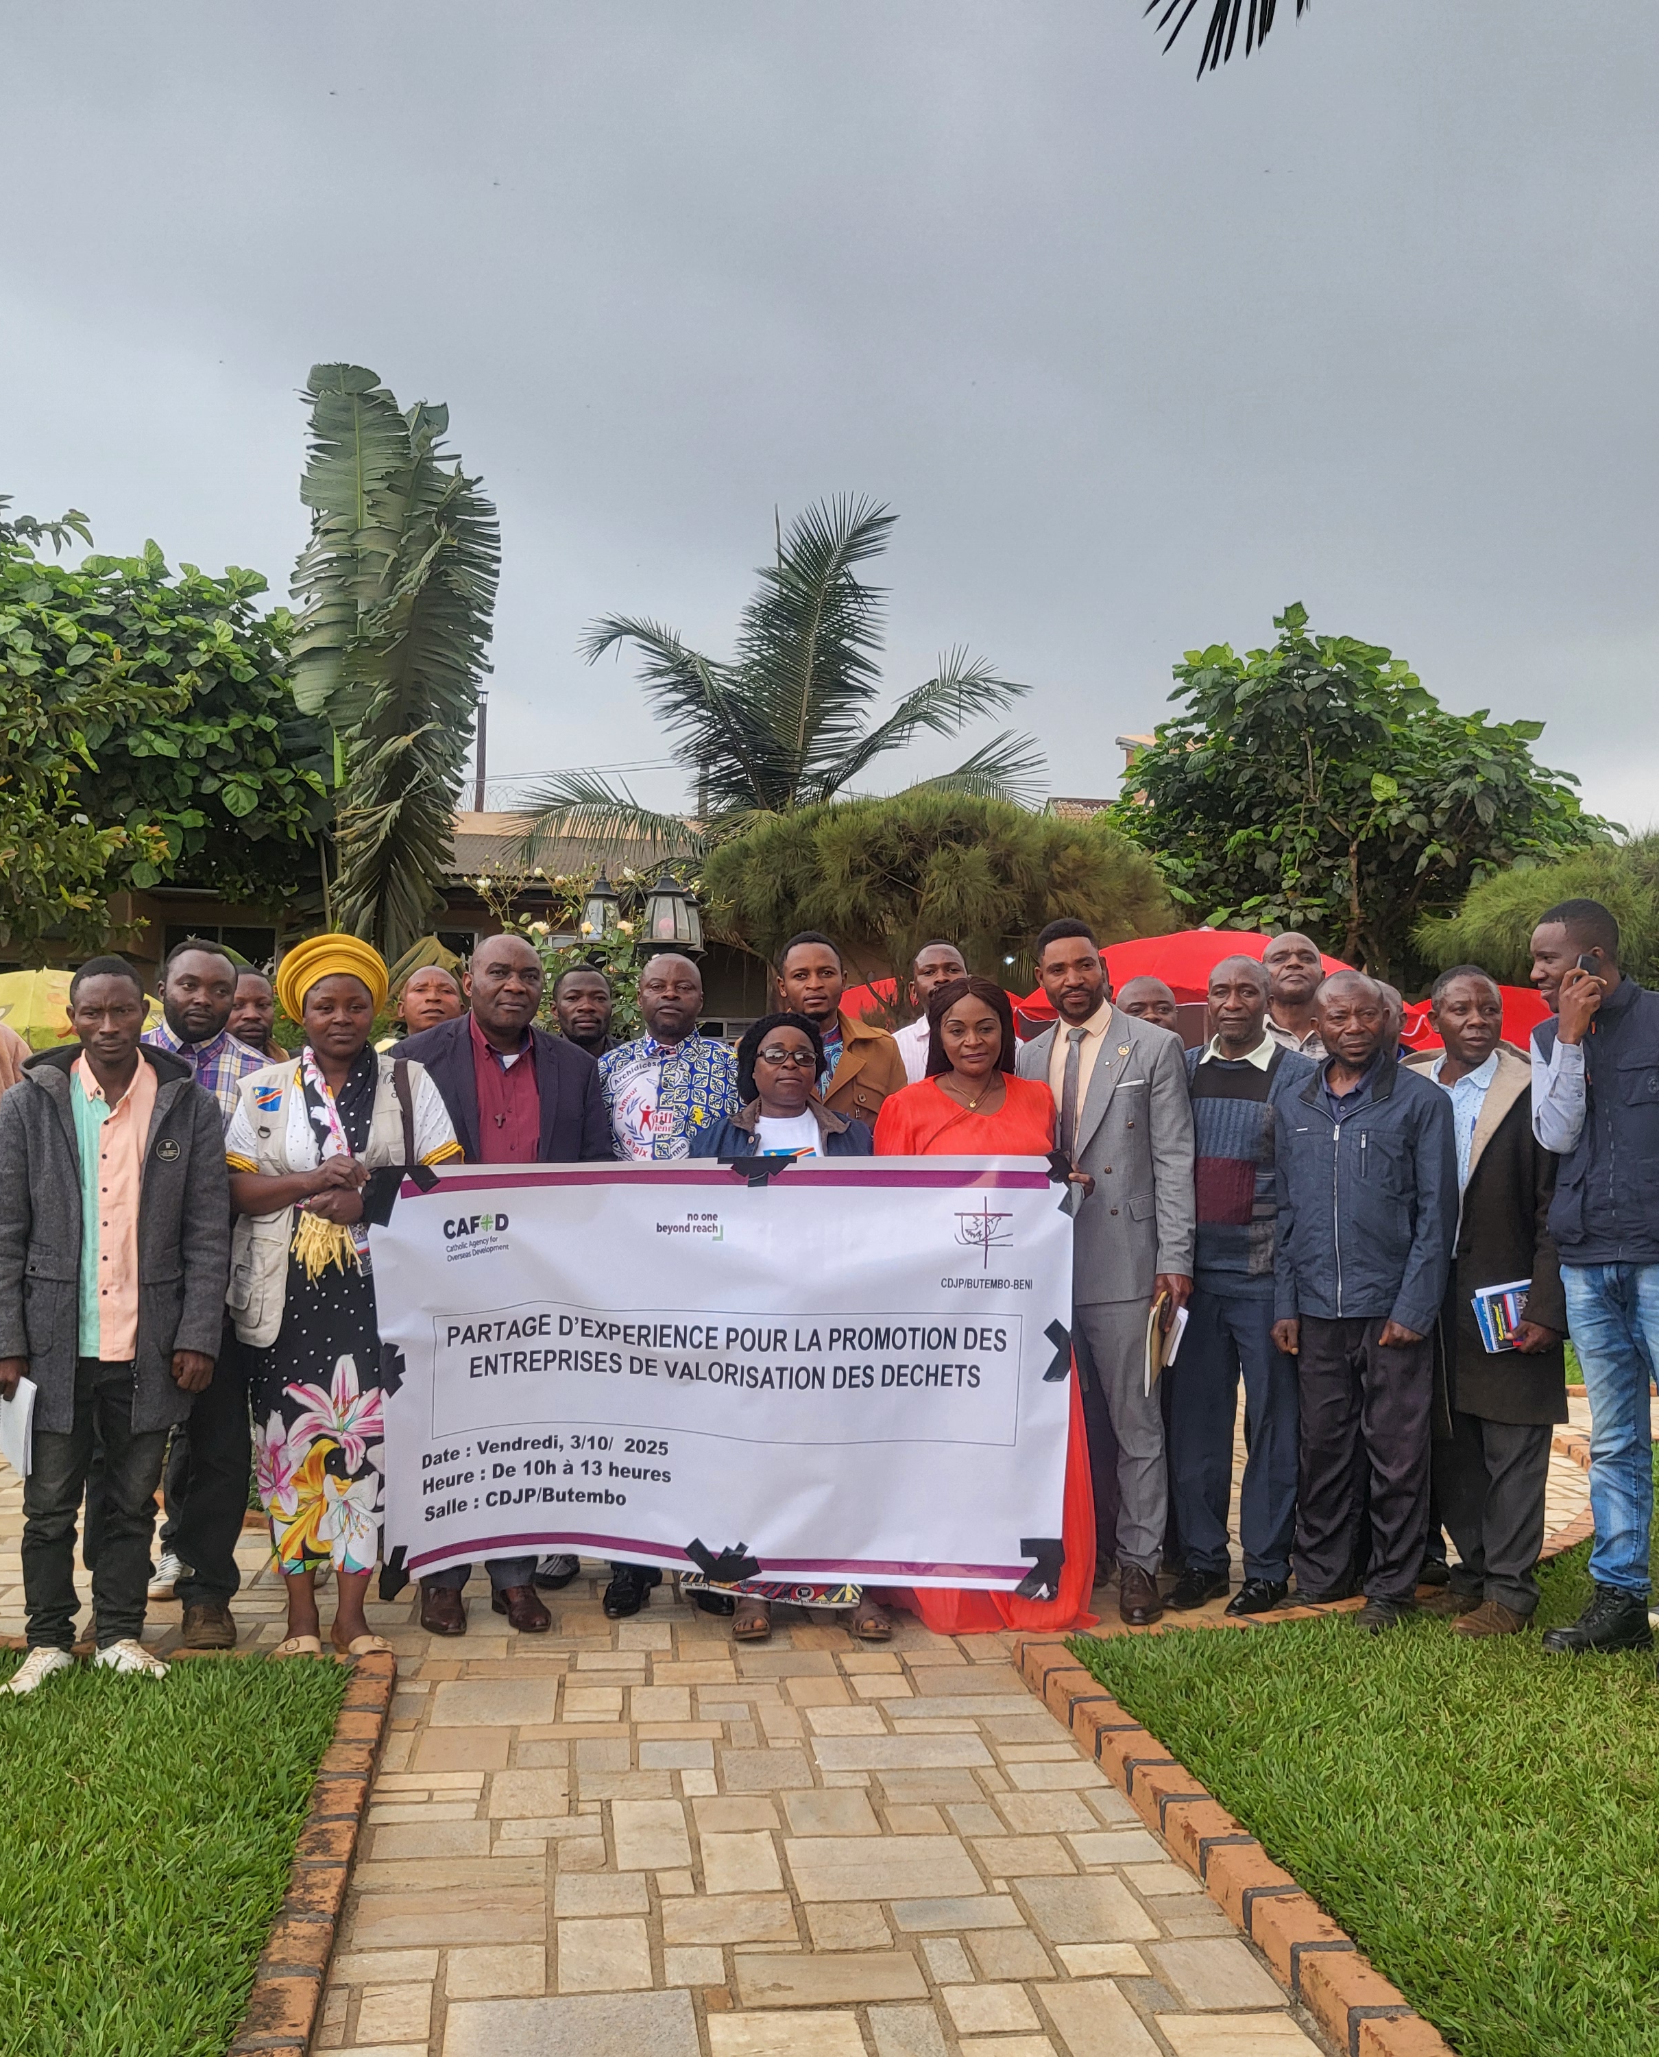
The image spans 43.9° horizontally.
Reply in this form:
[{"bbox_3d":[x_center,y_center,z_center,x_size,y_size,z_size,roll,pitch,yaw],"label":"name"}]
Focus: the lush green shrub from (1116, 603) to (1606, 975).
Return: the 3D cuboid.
[{"bbox_3d":[3.670,-1.203,14.172,3.400,3.400,3.000,0,-1,0],"label":"lush green shrub"}]

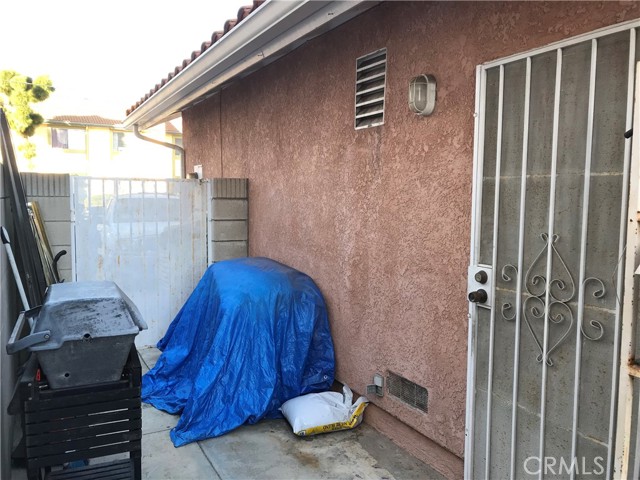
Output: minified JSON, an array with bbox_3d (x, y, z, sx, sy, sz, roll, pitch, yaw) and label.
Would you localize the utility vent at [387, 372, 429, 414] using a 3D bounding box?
[{"bbox_3d":[0.474,0.838,2.862,0.030,0.145,0.355,-2,6,-29],"label":"utility vent"}]

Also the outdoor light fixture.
[{"bbox_3d":[0.510,-0.732,2.606,0.097,0.205,0.110,-2,6,-29],"label":"outdoor light fixture"}]

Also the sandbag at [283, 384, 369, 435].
[{"bbox_3d":[0.019,1.040,3.231,0.490,0.190,0.310,-1,5,-18],"label":"sandbag"}]

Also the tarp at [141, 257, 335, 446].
[{"bbox_3d":[-0.725,0.610,3.826,1.160,0.920,1.650,-2,6,-29],"label":"tarp"}]

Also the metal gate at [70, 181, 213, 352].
[{"bbox_3d":[-1.552,0.211,4.624,1.180,1.530,0.060,-2,6,-29],"label":"metal gate"}]

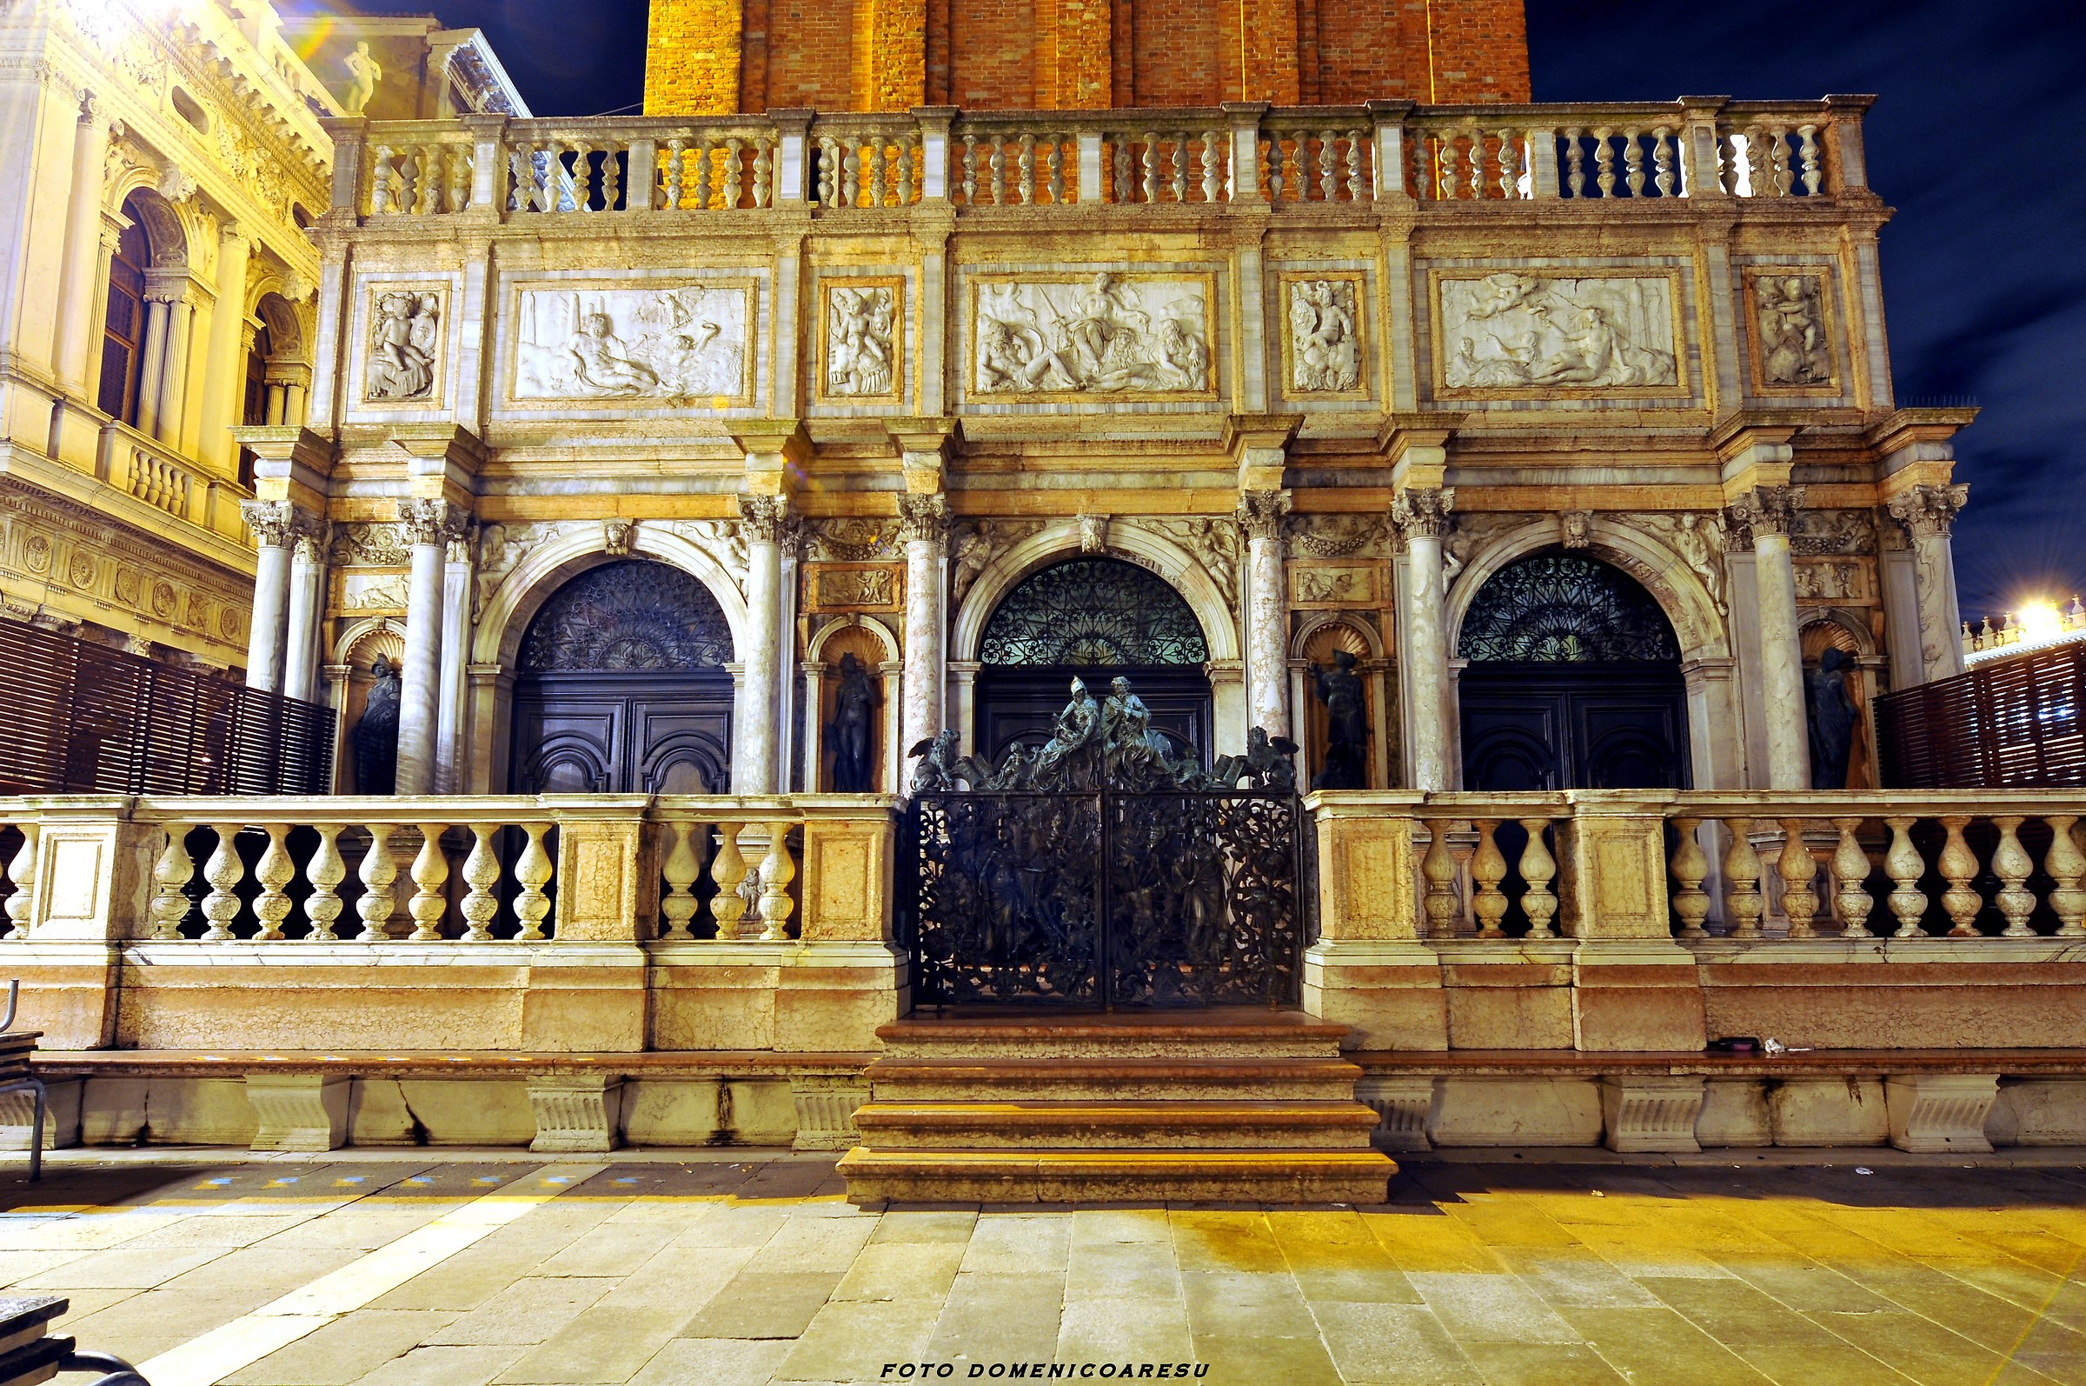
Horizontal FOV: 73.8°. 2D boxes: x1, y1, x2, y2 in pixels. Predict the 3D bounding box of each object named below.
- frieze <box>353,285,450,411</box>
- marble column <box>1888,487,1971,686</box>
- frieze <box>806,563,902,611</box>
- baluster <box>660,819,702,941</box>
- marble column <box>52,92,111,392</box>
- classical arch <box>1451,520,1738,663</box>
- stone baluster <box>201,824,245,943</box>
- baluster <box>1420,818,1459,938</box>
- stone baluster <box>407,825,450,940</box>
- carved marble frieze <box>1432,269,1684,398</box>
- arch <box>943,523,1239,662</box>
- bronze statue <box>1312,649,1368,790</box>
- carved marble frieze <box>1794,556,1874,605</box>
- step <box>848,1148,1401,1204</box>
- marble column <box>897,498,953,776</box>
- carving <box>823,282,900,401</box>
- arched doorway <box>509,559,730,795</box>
[{"bbox_3d":[-6.407,-3.494,13.973,0.870,1.359,0.150,0,-9,1],"label":"frieze"},{"bbox_3d":[8.212,-0.298,12.662,0.460,3.152,0.460,0,-9,1],"label":"marble column"},{"bbox_3d":[-1.831,-1.012,13.453,0.971,0.485,0.120,0,-9,1],"label":"frieze"},{"bbox_3d":[-2.097,1.072,8.013,0.222,0.685,0.222,0,-9,1],"label":"baluster"},{"bbox_3d":[-14.984,-7.050,21.666,0.600,4.990,0.600,0,-9,1],"label":"marble column"},{"bbox_3d":[4.943,-0.916,12.909,2.543,1.369,0.530,0,-9,2],"label":"classical arch"},{"bbox_3d":[-5.115,1.182,8.665,0.222,0.718,0.222,0,-9,1],"label":"stone baluster"},{"bbox_3d":[2.143,1.005,7.494,0.190,0.628,0.190,0,-9,1],"label":"baluster"},{"bbox_3d":[-3.489,1.079,7.888,0.220,0.656,0.220,0,-9,2],"label":"stone baluster"},{"bbox_3d":[4.823,-3.362,13.071,2.342,1.284,0.160,0,-9,2],"label":"carved marble frieze"},{"bbox_3d":[0.485,-0.903,13.017,2.653,1.320,0.420,0,-9,1],"label":"arch"},{"bbox_3d":[2.716,0.321,12.696,0.527,1.486,0.420,0,-9,1],"label":"bronze statue"},{"bbox_3d":[7.454,-1.056,13.315,0.971,0.464,0.120,0,-9,1],"label":"carved marble frieze"},{"bbox_3d":[0.323,2.140,6.188,2.425,0.178,0.400,0,-9,1],"label":"step"},{"bbox_3d":[-1.056,-0.253,12.303,0.470,3.013,0.470,0,-9,1],"label":"marble column"},{"bbox_3d":[-1.736,-3.348,13.308,0.680,1.155,0.140,0,-9,1],"label":"carving"},{"bbox_3d":[-3.947,0.548,13.063,2.231,3.747,0.470,0,-9,2],"label":"arched doorway"}]

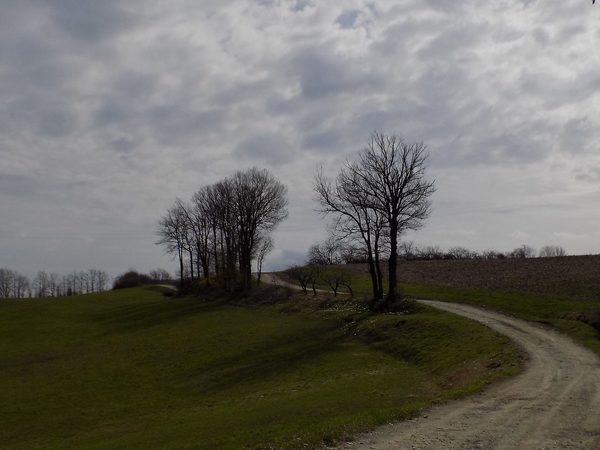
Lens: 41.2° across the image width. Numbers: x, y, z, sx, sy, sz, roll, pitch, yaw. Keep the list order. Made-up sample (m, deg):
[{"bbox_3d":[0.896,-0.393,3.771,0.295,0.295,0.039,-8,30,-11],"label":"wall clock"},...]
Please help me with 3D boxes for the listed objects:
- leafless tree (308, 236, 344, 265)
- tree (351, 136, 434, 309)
[{"bbox_3d":[3.656,3.518,110.000,4.867,3.863,4.381,0,-4,0],"label":"leafless tree"},{"bbox_3d":[5.738,-0.345,50.000,5.285,10.912,5.021,0,-4,0],"label":"tree"}]

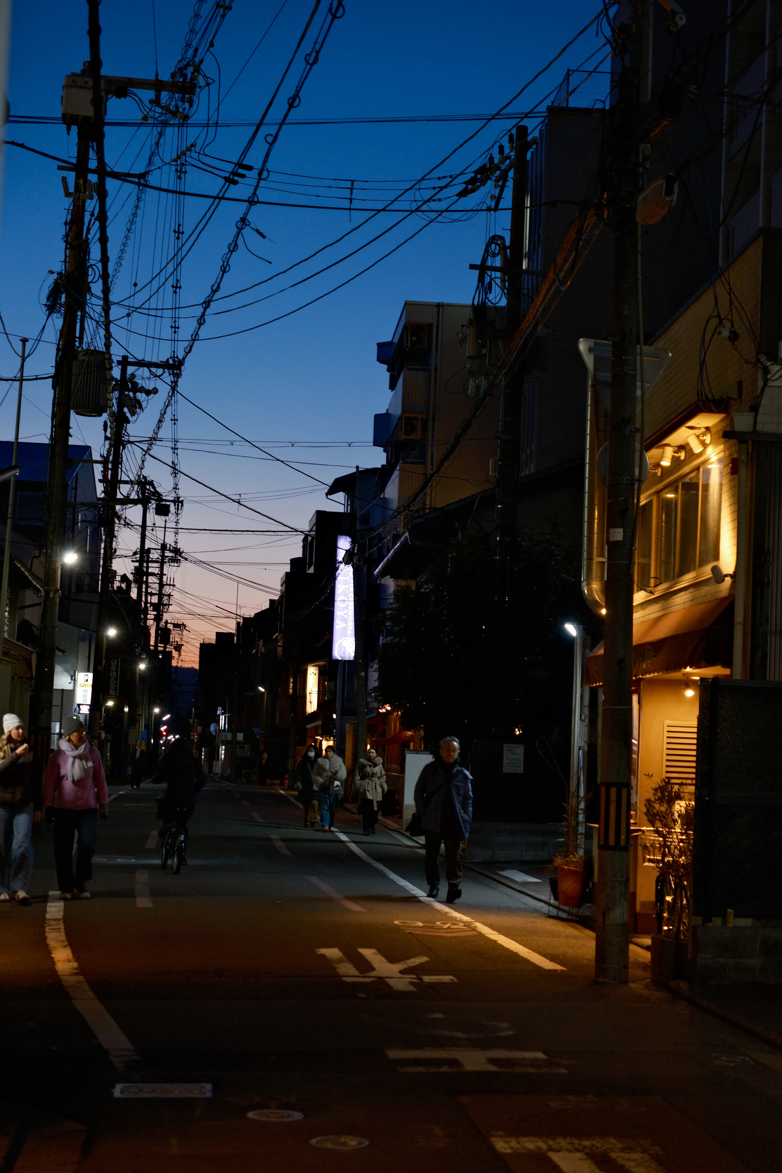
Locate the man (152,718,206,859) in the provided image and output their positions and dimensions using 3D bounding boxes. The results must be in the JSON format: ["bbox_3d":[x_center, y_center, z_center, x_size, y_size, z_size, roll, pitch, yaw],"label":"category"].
[{"bbox_3d":[-2.476,2.467,20.950,0.620,1.534,0.800,3,-5,-11],"label":"man"}]

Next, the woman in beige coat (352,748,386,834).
[{"bbox_3d":[-0.349,3.658,32.178,0.570,1.560,0.420,3,-5,-6],"label":"woman in beige coat"}]

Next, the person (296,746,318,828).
[{"bbox_3d":[-1.545,3.765,33.876,0.470,1.560,0.400,3,-5,-6],"label":"person"}]

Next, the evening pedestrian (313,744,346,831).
[{"bbox_3d":[-1.101,3.682,32.791,0.600,1.570,0.420,2,-5,-3],"label":"evening pedestrian"}]

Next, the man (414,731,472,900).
[{"bbox_3d":[0.537,2.382,18.400,0.560,1.683,0.460,3,-5,-5],"label":"man"}]

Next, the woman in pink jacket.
[{"bbox_3d":[-2.935,2.054,16.700,0.570,1.706,0.420,3,-5,-9],"label":"woman in pink jacket"}]

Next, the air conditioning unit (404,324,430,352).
[{"bbox_3d":[0.782,-7.485,54.000,0.750,0.720,0.340,3,-5,-6],"label":"air conditioning unit"}]

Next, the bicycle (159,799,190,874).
[{"bbox_3d":[-2.566,2.815,21.095,0.550,1.020,1.720,3,-5,-12],"label":"bicycle"}]

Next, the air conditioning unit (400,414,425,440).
[{"bbox_3d":[0.644,-4.798,54.000,0.750,0.720,0.340,3,-5,-6],"label":"air conditioning unit"}]

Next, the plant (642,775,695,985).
[{"bbox_3d":[1.975,2.068,12.700,0.360,1.434,0.360,3,-5,-3],"label":"plant"}]

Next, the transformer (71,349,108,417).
[{"bbox_3d":[-5.209,-3.536,31.000,0.590,1.050,0.600,3,-5,-6],"label":"transformer"}]

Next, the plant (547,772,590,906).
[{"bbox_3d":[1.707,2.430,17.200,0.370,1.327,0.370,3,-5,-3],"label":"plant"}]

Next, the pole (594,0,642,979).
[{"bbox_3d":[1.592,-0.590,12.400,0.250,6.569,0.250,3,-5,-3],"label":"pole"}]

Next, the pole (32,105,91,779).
[{"bbox_3d":[-5.705,-2.357,31.065,0.340,12.970,0.340,3,-5,-6],"label":"pole"}]

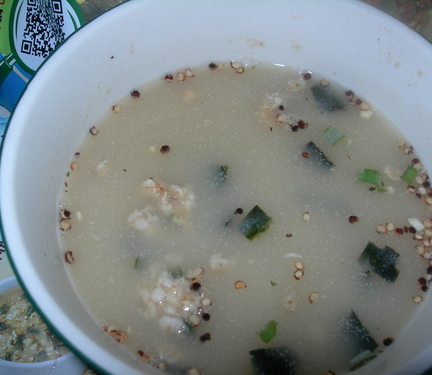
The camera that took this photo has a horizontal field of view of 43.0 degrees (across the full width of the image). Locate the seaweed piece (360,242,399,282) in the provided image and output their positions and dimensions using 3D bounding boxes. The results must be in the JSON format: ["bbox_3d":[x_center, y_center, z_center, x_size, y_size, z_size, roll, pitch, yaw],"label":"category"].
[{"bbox_3d":[0.047,0.021,0.155,0.011,0.003,0.009,33,64,17],"label":"seaweed piece"}]

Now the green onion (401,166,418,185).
[{"bbox_3d":[0.060,-0.003,0.169,0.003,0.002,0.006,34,64,17],"label":"green onion"}]

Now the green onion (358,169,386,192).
[{"bbox_3d":[0.047,-0.001,0.168,0.008,0.003,0.007,2,59,0],"label":"green onion"}]

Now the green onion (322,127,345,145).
[{"bbox_3d":[0.038,-0.016,0.176,0.006,0.002,0.005,-36,67,-20],"label":"green onion"}]

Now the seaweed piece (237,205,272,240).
[{"bbox_3d":[0.011,0.011,0.160,0.006,0.003,0.010,38,65,19],"label":"seaweed piece"}]

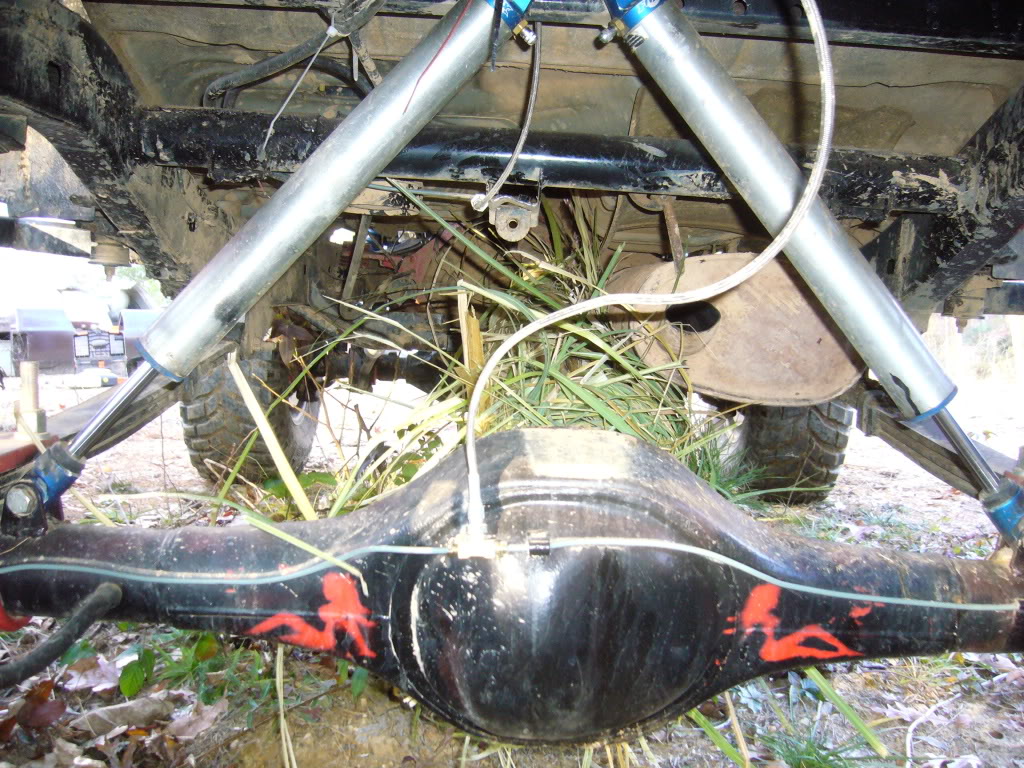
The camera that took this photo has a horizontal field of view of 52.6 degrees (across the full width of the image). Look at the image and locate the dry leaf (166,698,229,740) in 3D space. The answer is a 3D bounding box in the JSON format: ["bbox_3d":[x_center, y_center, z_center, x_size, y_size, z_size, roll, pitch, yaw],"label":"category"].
[{"bbox_3d":[-0.327,0.345,1.071,0.063,0.025,0.050,0,2,-25],"label":"dry leaf"}]

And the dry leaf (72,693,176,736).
[{"bbox_3d":[-0.411,0.347,1.090,0.110,0.022,0.055,0,2,-28],"label":"dry leaf"}]

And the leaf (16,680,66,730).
[{"bbox_3d":[-0.492,0.336,1.084,0.048,0.037,0.041,1,2,-22],"label":"leaf"}]

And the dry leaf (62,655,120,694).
[{"bbox_3d":[-0.491,0.339,1.210,0.067,0.025,0.071,1,2,-22],"label":"dry leaf"}]

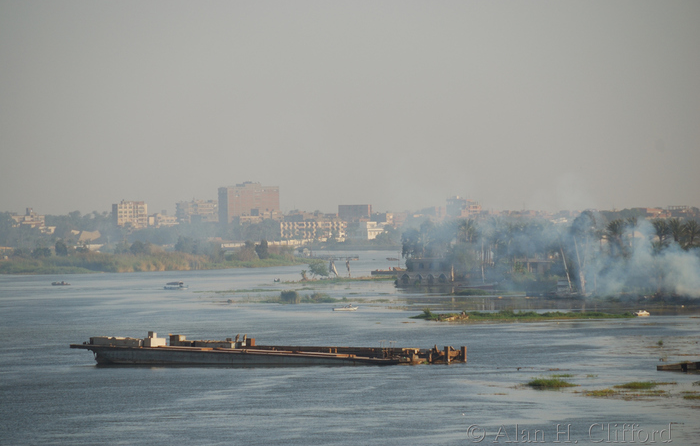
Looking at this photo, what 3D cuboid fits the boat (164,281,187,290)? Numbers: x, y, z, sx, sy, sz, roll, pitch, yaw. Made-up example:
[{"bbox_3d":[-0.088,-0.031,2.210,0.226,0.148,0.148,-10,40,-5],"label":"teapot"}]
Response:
[{"bbox_3d":[-47.390,17.083,1590.000,6.600,2.300,1.900,0,0,0],"label":"boat"}]

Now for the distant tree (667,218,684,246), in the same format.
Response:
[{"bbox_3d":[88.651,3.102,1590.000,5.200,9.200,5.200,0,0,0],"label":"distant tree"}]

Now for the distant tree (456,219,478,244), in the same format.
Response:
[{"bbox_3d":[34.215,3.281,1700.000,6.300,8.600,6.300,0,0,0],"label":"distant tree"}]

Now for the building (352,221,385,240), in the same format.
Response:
[{"bbox_3d":[10.774,4.726,3400.000,18.500,11.200,14.000,0,0,-5],"label":"building"}]

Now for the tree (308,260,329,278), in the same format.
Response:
[{"bbox_3d":[-9.660,14.570,1820.000,6.240,5.770,6.000,0,0,0],"label":"tree"}]

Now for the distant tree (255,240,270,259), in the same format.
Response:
[{"bbox_3d":[-36.721,11.074,2450.000,6.000,8.300,6.000,0,0,0],"label":"distant tree"}]

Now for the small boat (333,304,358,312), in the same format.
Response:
[{"bbox_3d":[-0.954,17.927,1238.000,5.600,1.500,1.600,0,0,5],"label":"small boat"}]

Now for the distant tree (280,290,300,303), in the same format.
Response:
[{"bbox_3d":[-13.340,16.730,1320.000,4.520,3.170,4.200,0,0,0],"label":"distant tree"}]

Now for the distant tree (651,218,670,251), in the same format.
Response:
[{"bbox_3d":[76.300,8.080,1430.000,4.160,17.880,4.400,0,0,0],"label":"distant tree"}]

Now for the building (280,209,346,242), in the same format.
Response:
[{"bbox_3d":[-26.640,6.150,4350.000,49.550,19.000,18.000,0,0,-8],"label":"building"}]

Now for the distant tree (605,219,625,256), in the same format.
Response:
[{"bbox_3d":[65.300,8.140,1440.000,4.560,18.010,4.600,0,0,0],"label":"distant tree"}]

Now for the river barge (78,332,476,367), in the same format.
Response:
[{"bbox_3d":[-11.140,17.231,798.000,53.500,4.800,9.000,0,0,8],"label":"river barge"}]

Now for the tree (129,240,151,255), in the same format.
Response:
[{"bbox_3d":[-87.410,10.610,2430.000,8.740,7.490,7.500,0,0,0],"label":"tree"}]

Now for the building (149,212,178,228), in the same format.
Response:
[{"bbox_3d":[-124.589,-1.682,3900.000,20.000,12.000,14.000,0,0,-5],"label":"building"}]

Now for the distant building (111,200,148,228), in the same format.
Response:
[{"bbox_3d":[-156.210,-2.840,4150.000,21.500,24.880,15.000,0,0,-14],"label":"distant building"}]

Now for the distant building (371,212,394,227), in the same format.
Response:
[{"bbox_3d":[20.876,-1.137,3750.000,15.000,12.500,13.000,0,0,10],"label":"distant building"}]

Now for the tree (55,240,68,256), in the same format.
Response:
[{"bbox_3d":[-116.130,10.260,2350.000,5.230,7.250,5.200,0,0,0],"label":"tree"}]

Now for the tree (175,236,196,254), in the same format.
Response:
[{"bbox_3d":[-70.440,9.850,2500.000,9.420,8.990,8.500,0,0,0],"label":"tree"}]

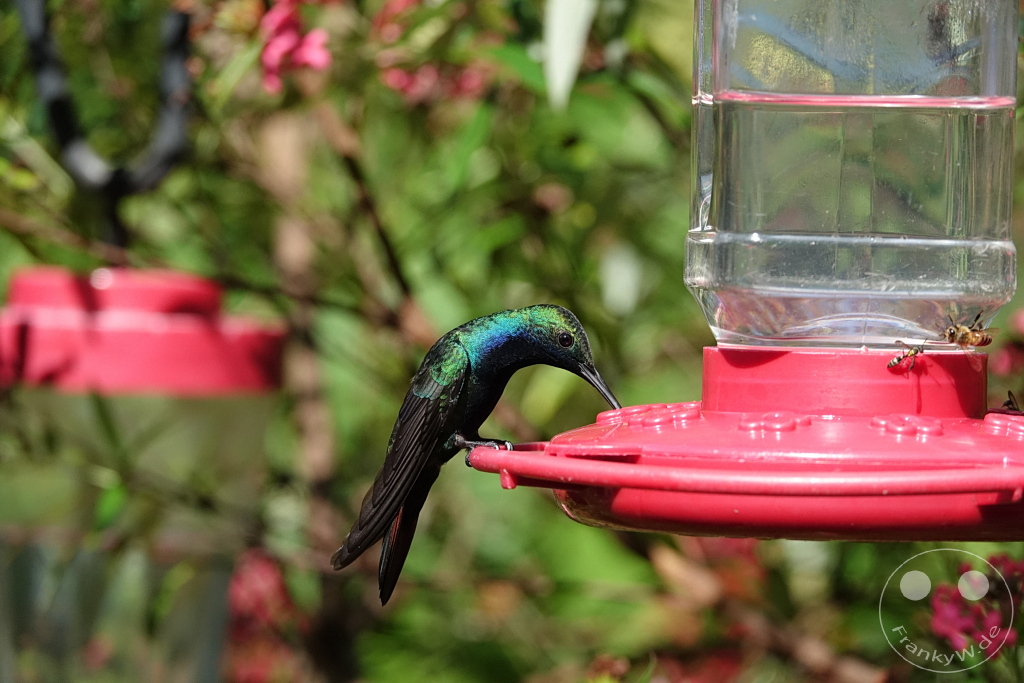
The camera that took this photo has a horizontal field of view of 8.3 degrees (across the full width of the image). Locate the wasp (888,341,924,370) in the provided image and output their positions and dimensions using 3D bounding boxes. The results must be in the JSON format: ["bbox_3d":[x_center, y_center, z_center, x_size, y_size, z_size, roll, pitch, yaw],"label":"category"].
[{"bbox_3d":[0.105,0.004,1.880,0.011,0.008,0.004,-26,1,-12],"label":"wasp"}]

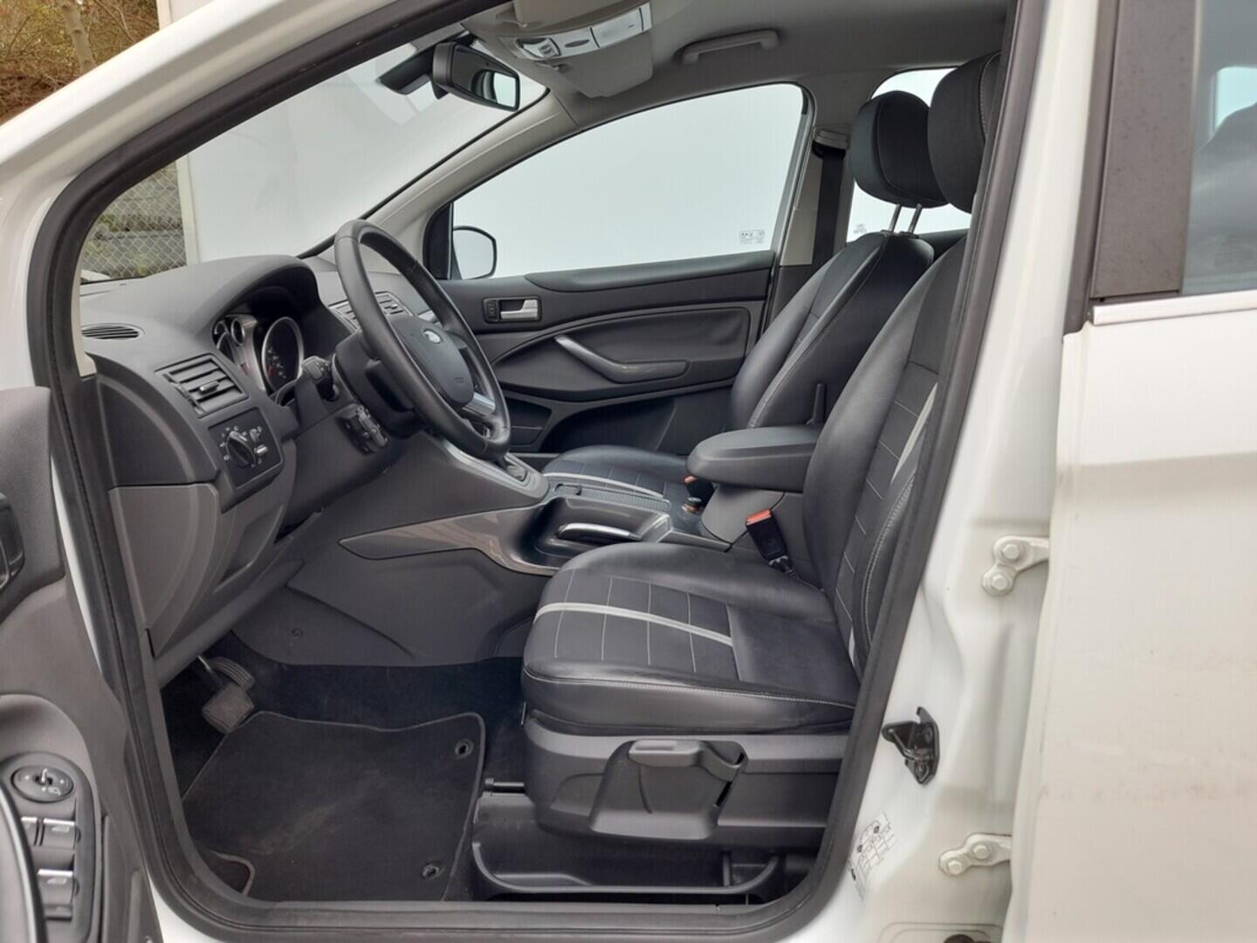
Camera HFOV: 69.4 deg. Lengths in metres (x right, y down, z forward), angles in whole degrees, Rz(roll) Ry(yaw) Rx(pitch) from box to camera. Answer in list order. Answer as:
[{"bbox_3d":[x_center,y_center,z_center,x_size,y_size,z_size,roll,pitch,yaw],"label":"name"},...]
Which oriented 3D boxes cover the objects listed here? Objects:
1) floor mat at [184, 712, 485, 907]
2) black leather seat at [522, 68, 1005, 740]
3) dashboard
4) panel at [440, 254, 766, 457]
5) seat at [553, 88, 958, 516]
[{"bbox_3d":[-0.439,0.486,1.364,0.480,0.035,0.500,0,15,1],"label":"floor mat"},{"bbox_3d":[0.227,-0.124,1.234,0.730,0.840,0.520,0,15,1],"label":"black leather seat"},{"bbox_3d":[-0.623,-0.160,1.621,0.550,0.470,1.380,0,15,1],"label":"dashboard"},{"bbox_3d":[-0.066,-0.269,2.280,0.910,0.540,0.120,0,15,1],"label":"panel"},{"bbox_3d":[0.216,-0.340,1.943,0.830,0.890,0.520,0,15,1],"label":"seat"}]

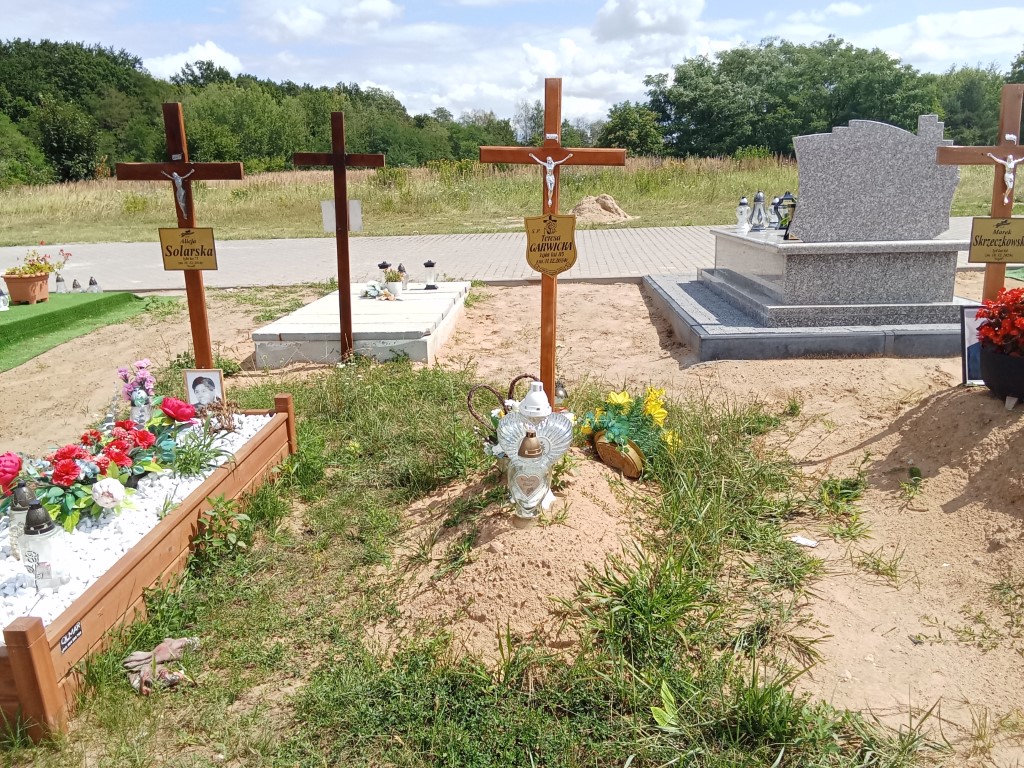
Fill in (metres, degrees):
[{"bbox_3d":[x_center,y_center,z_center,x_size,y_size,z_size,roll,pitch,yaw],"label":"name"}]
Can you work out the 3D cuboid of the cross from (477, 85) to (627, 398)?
[{"bbox_3d":[0.186,-0.580,3.707,0.656,1.574,0.070,1,15,7],"label":"cross"}]

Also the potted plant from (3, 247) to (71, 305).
[{"bbox_3d":[-4.438,-1.010,7.439,0.540,0.518,0.400,-2,15,-3],"label":"potted plant"}]

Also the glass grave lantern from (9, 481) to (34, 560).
[{"bbox_3d":[-1.383,0.381,2.238,0.090,0.232,0.085,-6,16,-16],"label":"glass grave lantern"}]

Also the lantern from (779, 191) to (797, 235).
[{"bbox_3d":[2.387,-1.496,6.888,0.200,0.311,0.200,-1,15,0],"label":"lantern"}]

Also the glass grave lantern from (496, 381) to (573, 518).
[{"bbox_3d":[0.072,0.211,2.600,0.243,0.439,0.150,-1,14,4],"label":"glass grave lantern"}]

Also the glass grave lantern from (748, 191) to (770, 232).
[{"bbox_3d":[2.069,-1.437,6.650,0.160,0.330,0.160,-1,14,4],"label":"glass grave lantern"}]

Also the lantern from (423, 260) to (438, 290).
[{"bbox_3d":[-0.760,-1.024,7.460,0.120,0.252,0.120,-1,15,0],"label":"lantern"}]

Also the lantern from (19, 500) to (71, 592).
[{"bbox_3d":[-1.228,0.417,2.078,0.120,0.239,0.120,-6,16,-16],"label":"lantern"}]

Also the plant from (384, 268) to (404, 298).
[{"bbox_3d":[-0.956,-0.817,6.450,0.140,0.222,0.140,-1,14,4],"label":"plant"}]

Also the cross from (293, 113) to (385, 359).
[{"bbox_3d":[-1.040,-0.872,4.880,0.555,1.494,0.060,1,15,4],"label":"cross"}]

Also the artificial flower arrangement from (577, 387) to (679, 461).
[{"bbox_3d":[0.460,0.175,3.150,0.280,0.320,0.290,-52,7,-27],"label":"artificial flower arrangement"}]

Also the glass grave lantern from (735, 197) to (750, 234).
[{"bbox_3d":[1.934,-1.404,6.650,0.122,0.290,0.122,-1,14,4],"label":"glass grave lantern"}]

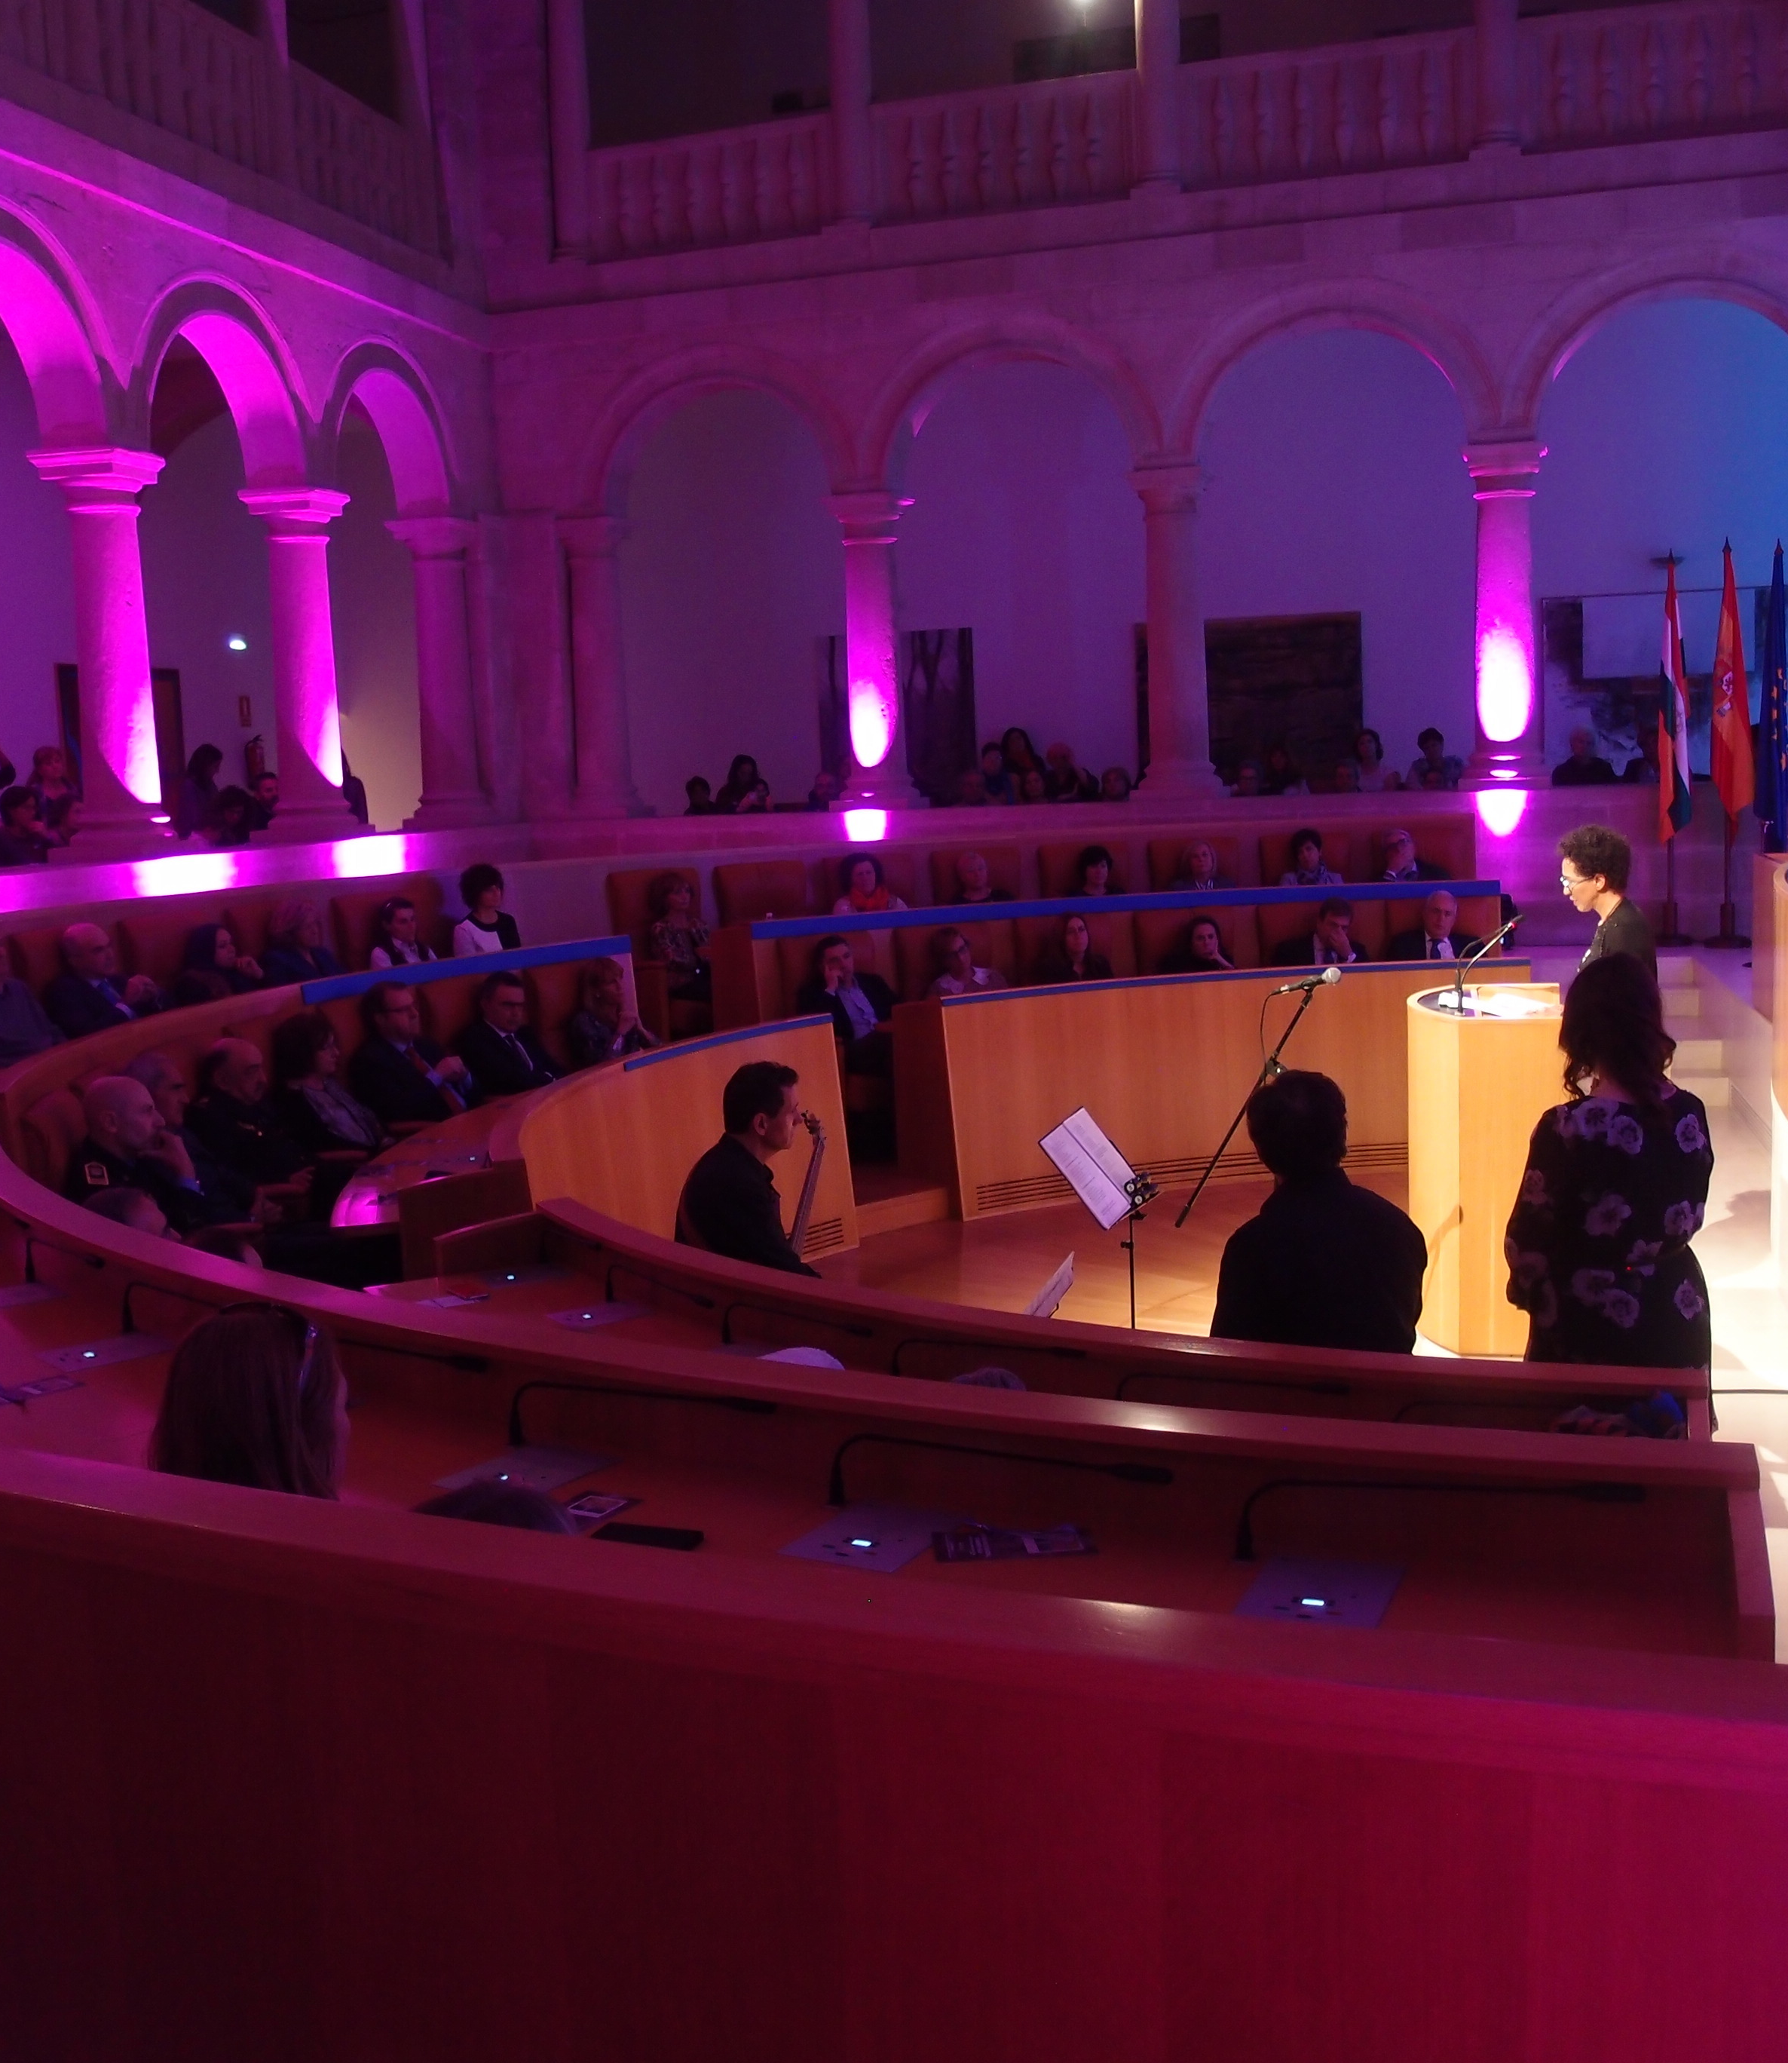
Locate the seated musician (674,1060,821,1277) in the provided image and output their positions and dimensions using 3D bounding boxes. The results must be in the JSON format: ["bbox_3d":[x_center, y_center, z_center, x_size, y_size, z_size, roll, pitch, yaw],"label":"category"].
[{"bbox_3d":[-0.163,0.693,5.965,0.850,1.265,0.520,-4,7,-14],"label":"seated musician"}]

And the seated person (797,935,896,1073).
[{"bbox_3d":[-0.148,0.108,12.439,0.600,1.250,0.800,-7,9,-34],"label":"seated person"}]

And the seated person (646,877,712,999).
[{"bbox_3d":[-1.110,-0.293,12.457,0.480,1.154,0.780,-6,8,-31],"label":"seated person"}]

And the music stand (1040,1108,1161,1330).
[{"bbox_3d":[0.592,0.785,5.651,0.480,1.140,0.480,1,8,23],"label":"music stand"}]

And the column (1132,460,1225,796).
[{"bbox_3d":[1.784,-2.527,14.104,0.520,2.070,0.520,0,7,18],"label":"column"}]

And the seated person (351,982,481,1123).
[{"bbox_3d":[-1.702,0.410,8.541,0.800,1.200,0.550,0,7,18],"label":"seated person"}]

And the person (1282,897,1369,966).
[{"bbox_3d":[2.463,-0.102,12.309,0.580,1.250,0.780,-3,7,-4],"label":"person"}]

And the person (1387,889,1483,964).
[{"bbox_3d":[2.774,-0.120,11.140,0.520,1.166,0.750,-2,7,6],"label":"person"}]

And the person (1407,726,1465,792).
[{"bbox_3d":[3.967,-1.537,16.283,0.500,1.368,0.650,-1,7,12],"label":"person"}]

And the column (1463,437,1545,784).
[{"bbox_3d":[4.145,-2.776,15.033,0.580,2.265,0.580,0,7,16],"label":"column"}]

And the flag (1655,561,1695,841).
[{"bbox_3d":[4.558,-1.925,12.982,0.240,1.640,0.200,0,7,18],"label":"flag"}]

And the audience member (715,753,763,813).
[{"bbox_3d":[-1.141,-1.416,17.006,0.500,1.380,0.600,-3,7,-2],"label":"audience member"}]

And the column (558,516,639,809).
[{"bbox_3d":[-2.240,-2.738,16.914,0.560,2.265,0.560,-2,7,0],"label":"column"}]

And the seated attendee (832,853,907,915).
[{"bbox_3d":[-0.122,-0.411,12.847,0.500,1.217,0.750,-4,7,-15],"label":"seated attendee"}]

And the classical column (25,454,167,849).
[{"bbox_3d":[-4.205,-2.069,11.967,0.550,2.050,0.550,0,7,15],"label":"classical column"}]

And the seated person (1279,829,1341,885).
[{"bbox_3d":[2.370,-0.518,12.594,0.520,1.220,0.750,-1,7,5],"label":"seated person"}]

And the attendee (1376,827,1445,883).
[{"bbox_3d":[3.271,-0.660,14.109,0.560,1.240,0.750,-2,7,5],"label":"attendee"}]

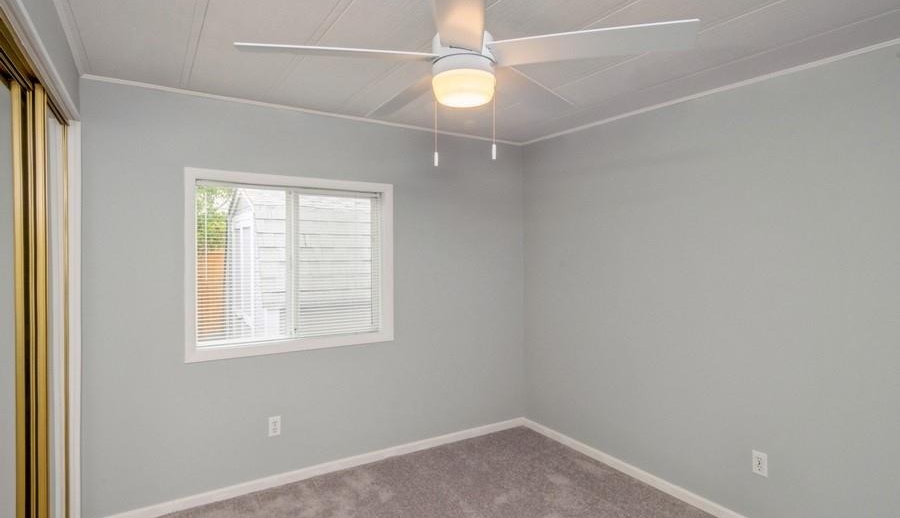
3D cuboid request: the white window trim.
[{"bbox_3d":[-0.941,0.030,2.667,1.228,1.083,0.080,0,0,-29],"label":"white window trim"}]

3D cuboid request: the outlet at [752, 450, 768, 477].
[{"bbox_3d":[1.562,1.032,2.146,0.015,0.116,0.072,0,0,-35],"label":"outlet"}]

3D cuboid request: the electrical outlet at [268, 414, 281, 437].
[{"bbox_3d":[-1.063,1.014,2.577,0.072,0.116,0.015,0,0,-29],"label":"electrical outlet"}]

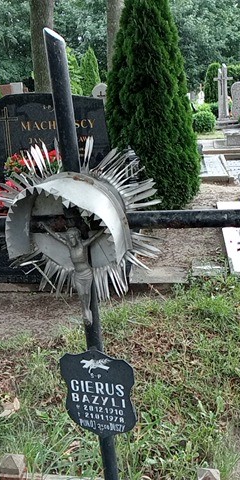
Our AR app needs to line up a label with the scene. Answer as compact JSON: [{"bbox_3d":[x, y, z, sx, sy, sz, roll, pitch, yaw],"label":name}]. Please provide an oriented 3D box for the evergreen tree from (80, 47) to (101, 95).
[{"bbox_3d":[-0.735,-3.838,13.000,0.620,1.950,0.620,0,18,0],"label":"evergreen tree"}]

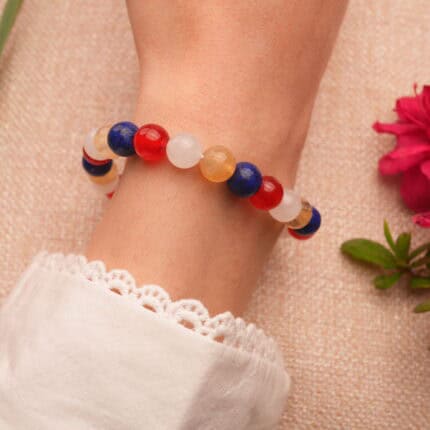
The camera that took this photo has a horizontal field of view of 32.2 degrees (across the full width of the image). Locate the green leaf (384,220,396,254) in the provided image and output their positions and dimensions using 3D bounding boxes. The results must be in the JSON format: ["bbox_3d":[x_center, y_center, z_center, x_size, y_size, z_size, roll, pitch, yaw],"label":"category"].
[{"bbox_3d":[0.053,0.006,0.225,0.002,0.004,0.012,-19,116,12],"label":"green leaf"}]

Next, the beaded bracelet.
[{"bbox_3d":[-0.004,-0.007,0.203,0.067,0.070,0.011,18,79,6],"label":"beaded bracelet"}]

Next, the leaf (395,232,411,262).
[{"bbox_3d":[0.056,0.010,0.225,0.004,0.011,0.002,3,34,2],"label":"leaf"}]

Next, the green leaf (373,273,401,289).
[{"bbox_3d":[0.053,0.020,0.229,0.009,0.002,0.004,-19,76,0],"label":"green leaf"}]

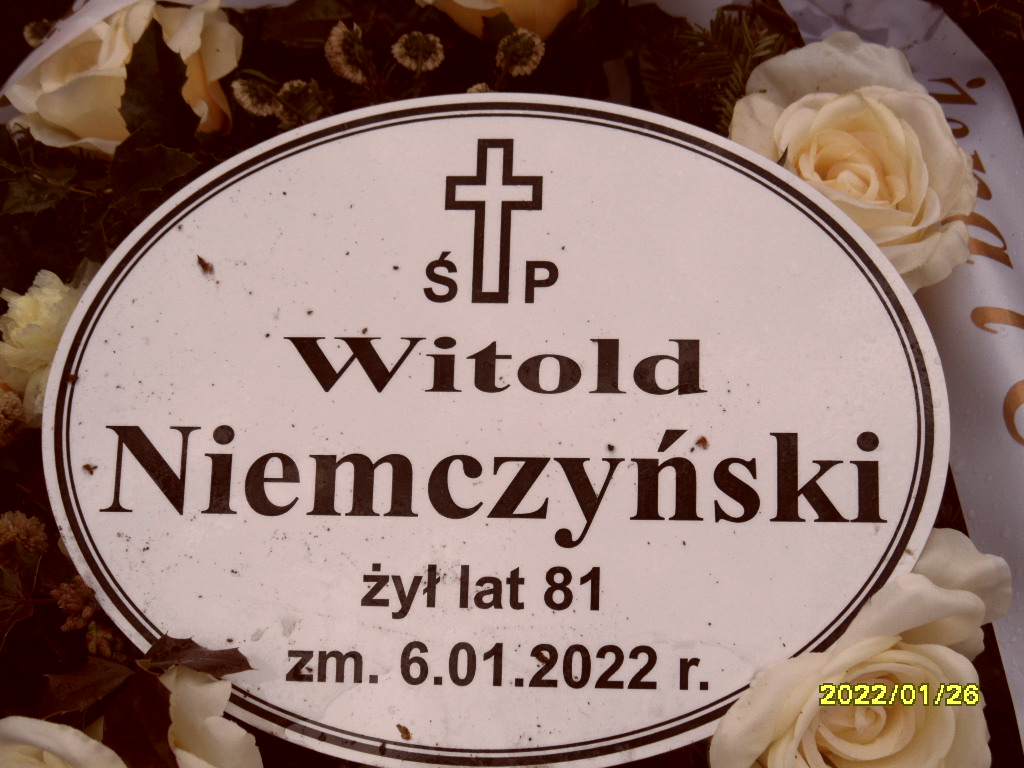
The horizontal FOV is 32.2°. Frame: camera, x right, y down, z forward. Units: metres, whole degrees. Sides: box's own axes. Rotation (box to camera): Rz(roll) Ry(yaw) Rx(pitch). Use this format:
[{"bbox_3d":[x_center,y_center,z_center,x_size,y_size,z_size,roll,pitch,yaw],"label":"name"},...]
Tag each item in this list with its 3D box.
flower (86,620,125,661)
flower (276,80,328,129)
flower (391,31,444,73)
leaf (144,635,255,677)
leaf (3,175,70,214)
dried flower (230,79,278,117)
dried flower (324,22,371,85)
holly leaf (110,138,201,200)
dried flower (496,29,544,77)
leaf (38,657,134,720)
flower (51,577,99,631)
[{"bbox_3d":[-0.133,0.084,0.580,0.013,0.013,0.013,-2,18,-5],"label":"flower"},{"bbox_3d":[-0.076,-0.101,0.640,0.019,0.013,0.019,0,90,-37],"label":"flower"},{"bbox_3d":[-0.034,-0.121,0.645,0.019,0.019,0.013,0,37,0],"label":"flower"},{"bbox_3d":[-0.100,0.087,0.566,0.037,0.010,0.019,4,60,2],"label":"leaf"},{"bbox_3d":[-0.171,-0.068,0.637,0.027,0.008,0.016,-17,67,-8],"label":"leaf"},{"bbox_3d":[-0.093,-0.103,0.640,0.019,0.012,0.019,19,44,-19],"label":"dried flower"},{"bbox_3d":[-0.060,-0.120,0.645,0.013,0.022,0.022,-14,83,31],"label":"dried flower"},{"bbox_3d":[-0.127,-0.076,0.632,0.033,0.008,0.020,-15,73,-5],"label":"holly leaf"},{"bbox_3d":[0.003,-0.120,0.645,0.018,0.018,0.013,4,18,11],"label":"dried flower"},{"bbox_3d":[-0.139,0.099,0.578,0.033,0.009,0.019,-25,73,-5],"label":"leaf"},{"bbox_3d":[-0.143,0.072,0.583,0.017,0.015,0.017,5,66,-10],"label":"flower"}]

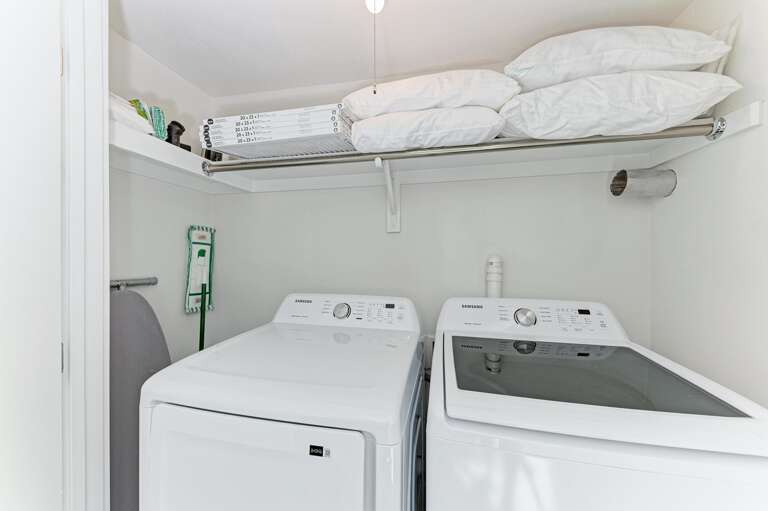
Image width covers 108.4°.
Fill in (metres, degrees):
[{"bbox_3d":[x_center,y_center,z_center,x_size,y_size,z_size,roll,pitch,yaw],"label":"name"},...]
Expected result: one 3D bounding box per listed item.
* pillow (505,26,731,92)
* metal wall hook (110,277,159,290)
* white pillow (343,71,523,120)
[{"bbox_3d":[0.712,-0.635,1.036,0.600,0.160,0.470,0,0,12],"label":"pillow"},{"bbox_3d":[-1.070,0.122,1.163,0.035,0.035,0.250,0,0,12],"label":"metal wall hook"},{"bbox_3d":[0.185,-0.575,1.146,0.600,0.145,0.470,0,0,12],"label":"white pillow"}]

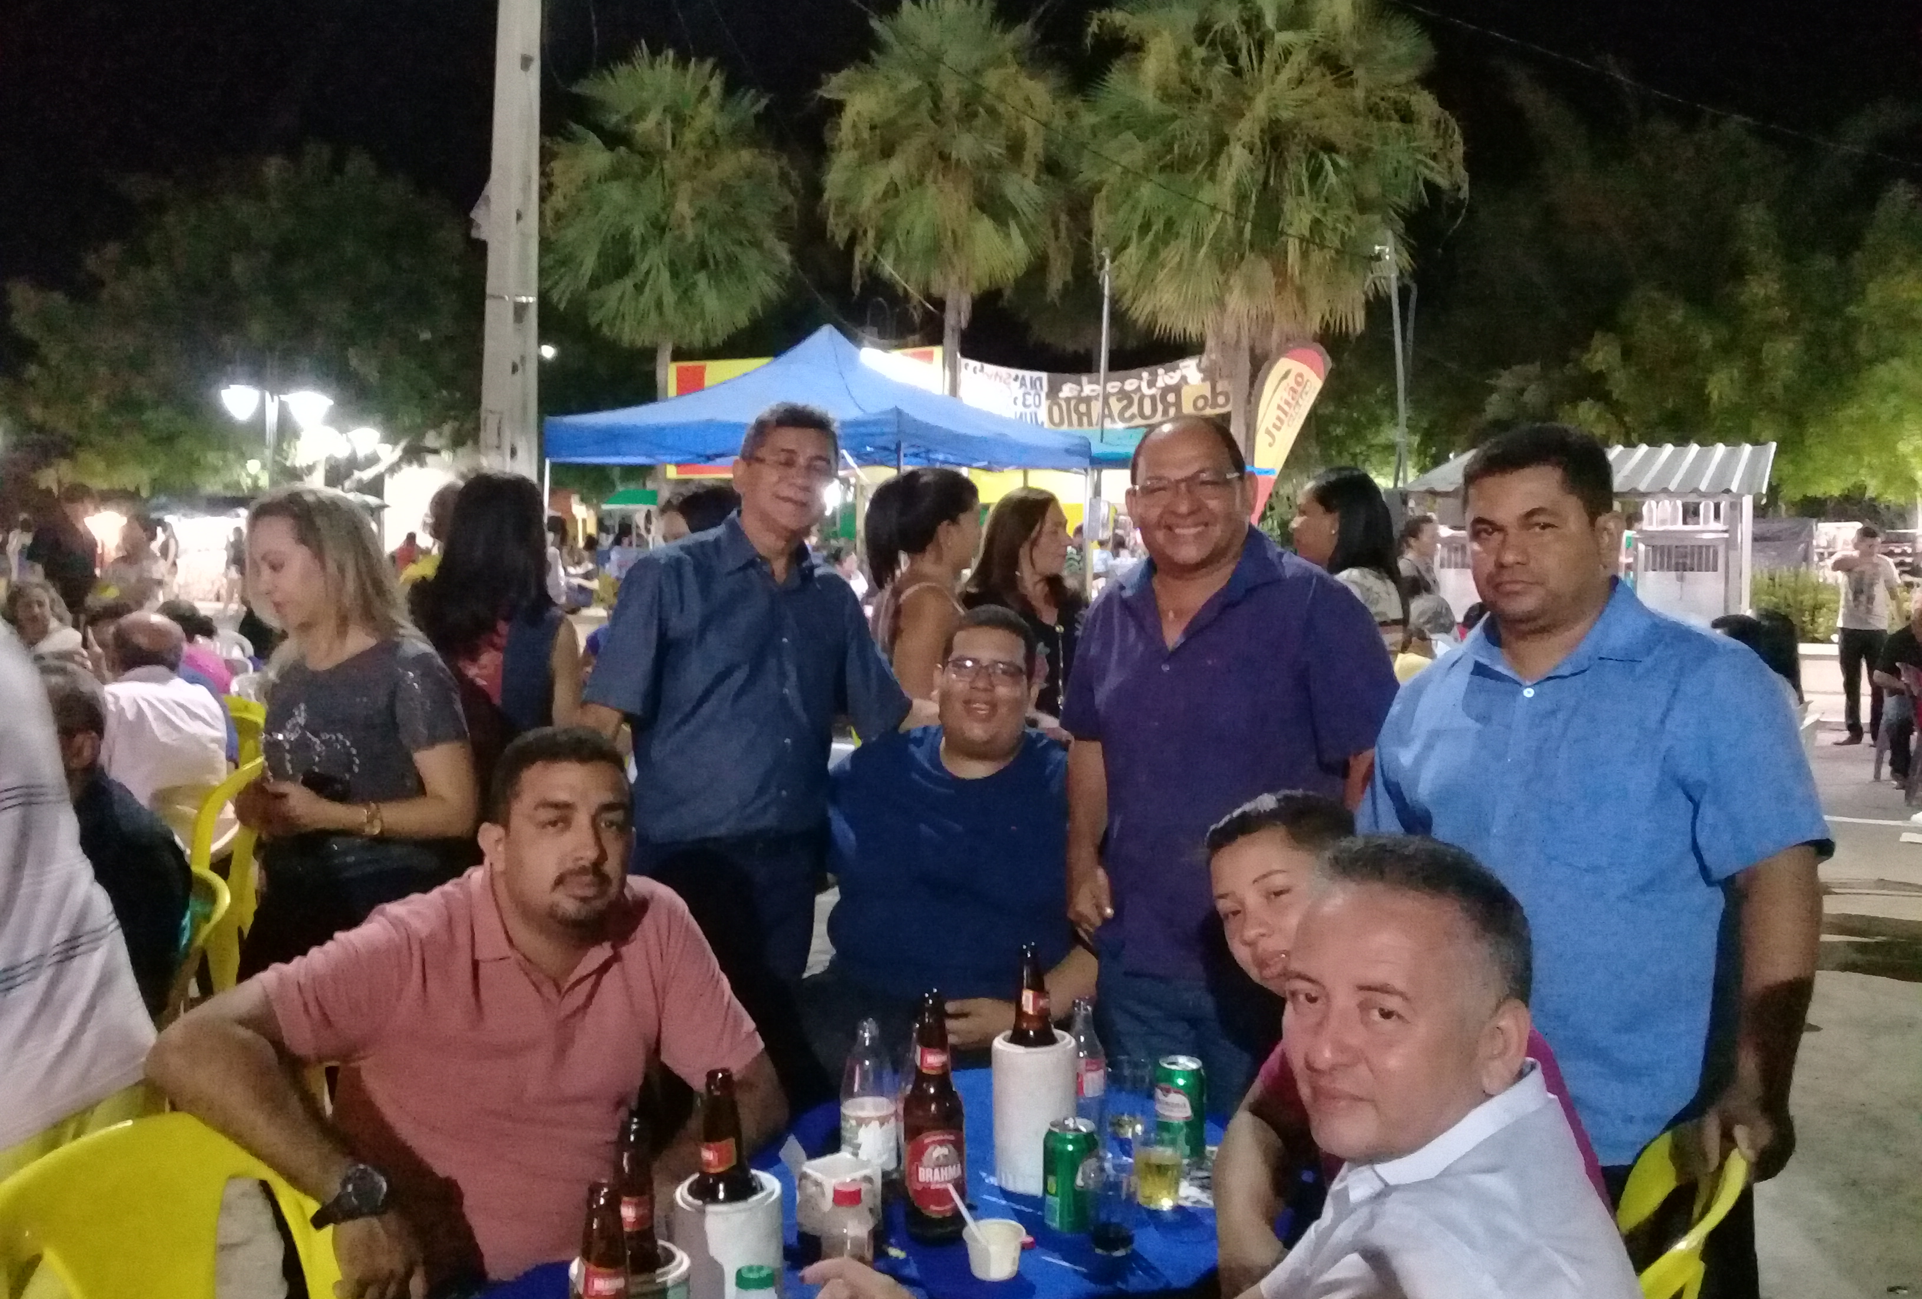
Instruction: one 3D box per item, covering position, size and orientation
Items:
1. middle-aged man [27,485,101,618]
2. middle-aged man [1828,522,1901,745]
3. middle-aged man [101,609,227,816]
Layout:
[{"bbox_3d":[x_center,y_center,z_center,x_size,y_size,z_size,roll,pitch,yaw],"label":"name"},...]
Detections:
[{"bbox_3d":[-4.683,0.004,9.025,0.460,1.740,0.310,-3,5,-37],"label":"middle-aged man"},{"bbox_3d":[6.831,-0.143,13.018,0.530,1.690,0.420,2,4,24],"label":"middle-aged man"},{"bbox_3d":[-2.530,0.499,5.351,0.520,1.290,0.750,-2,4,-20],"label":"middle-aged man"}]

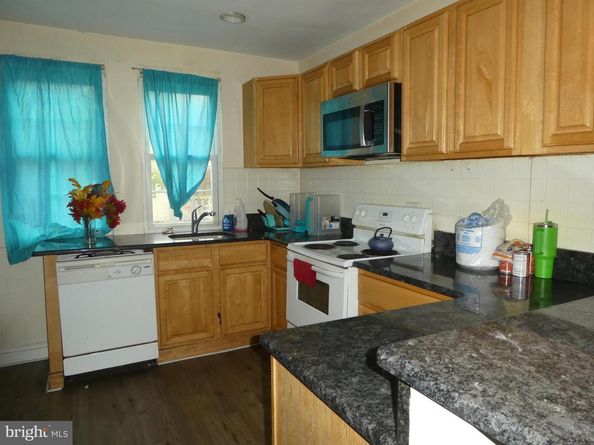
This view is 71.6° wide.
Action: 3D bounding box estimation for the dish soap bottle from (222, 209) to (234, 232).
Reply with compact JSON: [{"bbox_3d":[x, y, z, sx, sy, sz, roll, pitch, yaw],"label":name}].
[{"bbox_3d":[-0.607,-0.016,3.665,0.100,0.210,0.065,-2,7,-18],"label":"dish soap bottle"}]

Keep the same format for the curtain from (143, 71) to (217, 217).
[{"bbox_3d":[-0.963,-0.638,3.514,0.620,1.215,0.090,-3,7,-27],"label":"curtain"}]

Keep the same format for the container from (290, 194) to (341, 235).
[{"bbox_3d":[0.162,-0.082,3.577,0.220,0.330,0.470,-3,7,-27],"label":"container"}]

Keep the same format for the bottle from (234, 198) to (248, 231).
[{"bbox_3d":[-0.493,-0.069,3.713,0.115,0.295,0.075,-2,7,-18],"label":"bottle"}]

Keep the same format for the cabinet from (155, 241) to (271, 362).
[{"bbox_3d":[-0.762,0.581,3.479,0.915,0.885,0.620,-3,7,-27],"label":"cabinet"}]

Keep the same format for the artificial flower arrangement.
[{"bbox_3d":[-1.438,-0.141,2.968,0.350,0.380,0.380,-3,7,-27],"label":"artificial flower arrangement"}]

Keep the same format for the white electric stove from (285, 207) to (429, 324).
[{"bbox_3d":[0.382,0.494,2.797,0.685,1.195,0.757,-3,7,-27],"label":"white electric stove"}]

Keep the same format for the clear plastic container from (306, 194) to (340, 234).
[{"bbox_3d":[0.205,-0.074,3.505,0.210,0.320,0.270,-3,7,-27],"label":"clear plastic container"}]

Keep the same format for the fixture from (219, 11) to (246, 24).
[{"bbox_3d":[-0.450,-1.427,2.886,0.180,0.030,0.180,0,6,0],"label":"fixture"}]

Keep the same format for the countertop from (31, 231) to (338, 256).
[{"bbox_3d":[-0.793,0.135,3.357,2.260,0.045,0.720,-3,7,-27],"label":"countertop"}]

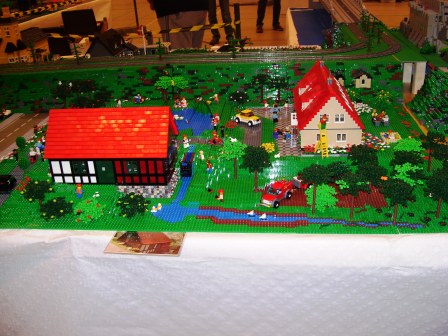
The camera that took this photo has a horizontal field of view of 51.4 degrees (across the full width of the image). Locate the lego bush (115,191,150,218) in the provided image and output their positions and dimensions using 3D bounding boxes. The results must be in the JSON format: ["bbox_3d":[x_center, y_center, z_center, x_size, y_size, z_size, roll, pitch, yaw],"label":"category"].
[{"bbox_3d":[-0.230,0.102,1.195,0.084,0.076,0.084,0,26,6],"label":"lego bush"}]

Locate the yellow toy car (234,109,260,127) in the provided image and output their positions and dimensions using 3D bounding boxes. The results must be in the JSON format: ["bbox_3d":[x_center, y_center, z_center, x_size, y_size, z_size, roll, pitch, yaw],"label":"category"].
[{"bbox_3d":[0.094,-0.195,1.817,0.088,0.045,0.048,17,32,36],"label":"yellow toy car"}]

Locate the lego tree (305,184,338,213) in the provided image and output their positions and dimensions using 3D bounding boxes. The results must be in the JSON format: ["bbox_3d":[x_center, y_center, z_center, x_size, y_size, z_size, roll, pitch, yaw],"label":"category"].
[{"bbox_3d":[0.255,0.080,1.206,0.085,0.072,0.085,1,29,5],"label":"lego tree"}]

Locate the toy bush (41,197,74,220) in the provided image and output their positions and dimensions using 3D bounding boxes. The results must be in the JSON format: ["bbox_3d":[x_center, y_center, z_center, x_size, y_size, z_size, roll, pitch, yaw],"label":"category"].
[{"bbox_3d":[-0.424,0.113,1.194,0.082,0.072,0.082,0,26,6],"label":"toy bush"}]

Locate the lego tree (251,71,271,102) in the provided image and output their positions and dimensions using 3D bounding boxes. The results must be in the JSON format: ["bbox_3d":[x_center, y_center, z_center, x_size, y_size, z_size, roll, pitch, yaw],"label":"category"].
[{"bbox_3d":[0.161,-0.347,2.034,0.086,0.128,0.086,0,26,6],"label":"lego tree"}]

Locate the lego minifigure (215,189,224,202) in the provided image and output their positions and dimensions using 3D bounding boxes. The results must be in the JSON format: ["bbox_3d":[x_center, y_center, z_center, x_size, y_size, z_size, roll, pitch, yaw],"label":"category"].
[{"bbox_3d":[-0.010,0.075,1.268,0.025,0.042,0.018,17,34,32],"label":"lego minifigure"}]

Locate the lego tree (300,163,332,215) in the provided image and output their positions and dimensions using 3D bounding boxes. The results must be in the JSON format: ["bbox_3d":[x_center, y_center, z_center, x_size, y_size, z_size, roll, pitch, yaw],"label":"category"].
[{"bbox_3d":[0.228,0.059,1.177,0.073,0.139,0.073,1,29,5],"label":"lego tree"}]

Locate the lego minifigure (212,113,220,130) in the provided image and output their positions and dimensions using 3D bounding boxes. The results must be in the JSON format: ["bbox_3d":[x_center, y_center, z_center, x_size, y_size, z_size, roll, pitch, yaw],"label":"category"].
[{"bbox_3d":[-0.028,-0.164,1.696,0.020,0.052,0.026,-10,30,-14],"label":"lego minifigure"}]

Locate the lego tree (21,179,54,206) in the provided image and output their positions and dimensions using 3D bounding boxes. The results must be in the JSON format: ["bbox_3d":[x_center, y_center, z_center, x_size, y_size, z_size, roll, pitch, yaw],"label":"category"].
[{"bbox_3d":[-0.506,0.073,1.274,0.086,0.082,0.086,0,26,6],"label":"lego tree"}]

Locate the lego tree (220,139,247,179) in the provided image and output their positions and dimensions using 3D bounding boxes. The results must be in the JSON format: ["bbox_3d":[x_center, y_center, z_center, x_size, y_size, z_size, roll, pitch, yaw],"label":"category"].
[{"bbox_3d":[0.029,-0.025,1.378,0.078,0.125,0.078,0,26,6],"label":"lego tree"}]

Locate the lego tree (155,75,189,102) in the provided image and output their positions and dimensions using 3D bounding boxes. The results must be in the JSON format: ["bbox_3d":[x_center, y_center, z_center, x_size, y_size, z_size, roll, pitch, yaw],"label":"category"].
[{"bbox_3d":[-0.232,-0.353,2.102,0.153,0.115,0.130,0,26,6],"label":"lego tree"}]

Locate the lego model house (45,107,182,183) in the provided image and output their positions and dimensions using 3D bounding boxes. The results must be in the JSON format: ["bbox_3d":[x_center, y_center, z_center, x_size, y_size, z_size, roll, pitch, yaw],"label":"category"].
[{"bbox_3d":[-0.335,-0.081,1.404,0.371,0.208,0.190,0,29,5],"label":"lego model house"}]

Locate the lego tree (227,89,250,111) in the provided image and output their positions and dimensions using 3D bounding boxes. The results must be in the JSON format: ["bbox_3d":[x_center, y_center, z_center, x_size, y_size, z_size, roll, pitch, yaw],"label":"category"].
[{"bbox_3d":[0.062,-0.274,1.879,0.080,0.065,0.080,1,29,5],"label":"lego tree"}]

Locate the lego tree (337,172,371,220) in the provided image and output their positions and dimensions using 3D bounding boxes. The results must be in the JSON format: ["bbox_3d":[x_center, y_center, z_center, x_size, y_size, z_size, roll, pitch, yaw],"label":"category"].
[{"bbox_3d":[0.319,0.075,1.151,0.083,0.129,0.083,1,29,5],"label":"lego tree"}]

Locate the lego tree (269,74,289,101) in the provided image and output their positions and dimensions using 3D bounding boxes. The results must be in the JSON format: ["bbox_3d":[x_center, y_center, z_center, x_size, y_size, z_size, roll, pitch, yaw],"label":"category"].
[{"bbox_3d":[0.237,-0.338,2.018,0.085,0.119,0.085,0,26,6],"label":"lego tree"}]

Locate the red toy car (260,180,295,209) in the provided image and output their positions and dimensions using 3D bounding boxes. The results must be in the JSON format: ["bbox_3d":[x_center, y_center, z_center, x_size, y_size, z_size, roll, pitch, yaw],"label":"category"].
[{"bbox_3d":[0.146,0.074,1.260,0.035,0.040,0.094,21,36,36],"label":"red toy car"}]

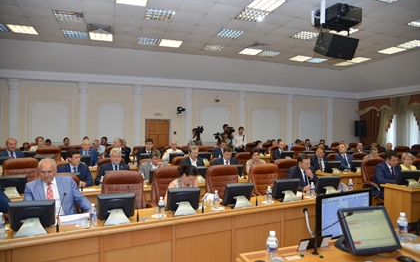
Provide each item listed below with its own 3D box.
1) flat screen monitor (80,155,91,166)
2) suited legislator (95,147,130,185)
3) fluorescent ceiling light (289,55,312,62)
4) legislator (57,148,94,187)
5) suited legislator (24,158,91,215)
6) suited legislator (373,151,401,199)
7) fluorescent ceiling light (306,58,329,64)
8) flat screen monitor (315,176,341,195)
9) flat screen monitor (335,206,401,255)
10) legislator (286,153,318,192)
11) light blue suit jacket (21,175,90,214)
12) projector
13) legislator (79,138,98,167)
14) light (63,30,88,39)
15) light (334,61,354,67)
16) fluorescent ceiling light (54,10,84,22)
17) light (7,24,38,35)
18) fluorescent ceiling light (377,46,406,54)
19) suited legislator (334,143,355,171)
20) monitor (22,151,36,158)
[{"bbox_3d":[-2.828,0.686,6.300,0.380,0.320,0.180,0,0,-16],"label":"flat screen monitor"},{"bbox_3d":[-1.460,0.945,4.330,0.560,1.340,0.750,1,0,-25],"label":"suited legislator"},{"bbox_3d":[2.914,-2.340,8.975,0.600,0.080,0.600,0,0,-19],"label":"fluorescent ceiling light"},{"bbox_3d":[-2.040,0.950,4.240,0.560,1.320,0.750,1,0,-28],"label":"legislator"},{"bbox_3d":[-1.510,0.940,2.740,0.600,1.330,0.750,1,0,-27],"label":"suited legislator"},{"bbox_3d":[3.120,0.970,4.950,0.530,1.260,0.680,1,0,-18],"label":"suited legislator"},{"bbox_3d":[3.488,-2.340,9.188,0.600,0.080,0.600,0,0,-19],"label":"fluorescent ceiling light"},{"bbox_3d":[1.509,0.716,3.580,0.340,0.280,0.180,0,0,-9],"label":"flat screen monitor"},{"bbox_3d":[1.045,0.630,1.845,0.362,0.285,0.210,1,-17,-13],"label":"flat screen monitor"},{"bbox_3d":[1.340,0.970,3.980,0.560,1.280,0.750,1,0,-27],"label":"legislator"},{"bbox_3d":[-1.690,0.800,3.170,0.680,0.600,0.420,0,0,-21],"label":"light blue suit jacket"},{"bbox_3d":[2.280,-2.010,5.000,0.580,0.250,0.500,1,0,-22],"label":"projector"},{"bbox_3d":[-2.540,0.860,5.820,0.540,1.330,0.720,0,0,-20],"label":"legislator"},{"bbox_3d":[-3.263,-2.353,6.810,0.600,0.070,0.600,1,0,-19],"label":"light"},{"bbox_3d":[4.606,-2.306,9.552,0.600,0.080,0.600,0,0,-19],"label":"light"},{"bbox_3d":[-2.682,-2.176,5.364,0.600,0.090,0.600,0,0,-19],"label":"fluorescent ceiling light"},{"bbox_3d":[-4.347,-2.350,6.470,0.600,0.070,0.600,1,0,-19],"label":"light"},{"bbox_3d":[5.134,-2.289,7.908,0.600,0.080,0.600,0,0,-19],"label":"fluorescent ceiling light"},{"bbox_3d":[3.200,0.970,6.680,0.540,1.320,0.700,0,0,-3],"label":"suited legislator"},{"bbox_3d":[-4.059,0.619,6.350,0.350,0.280,0.180,0,0,-19],"label":"monitor"}]

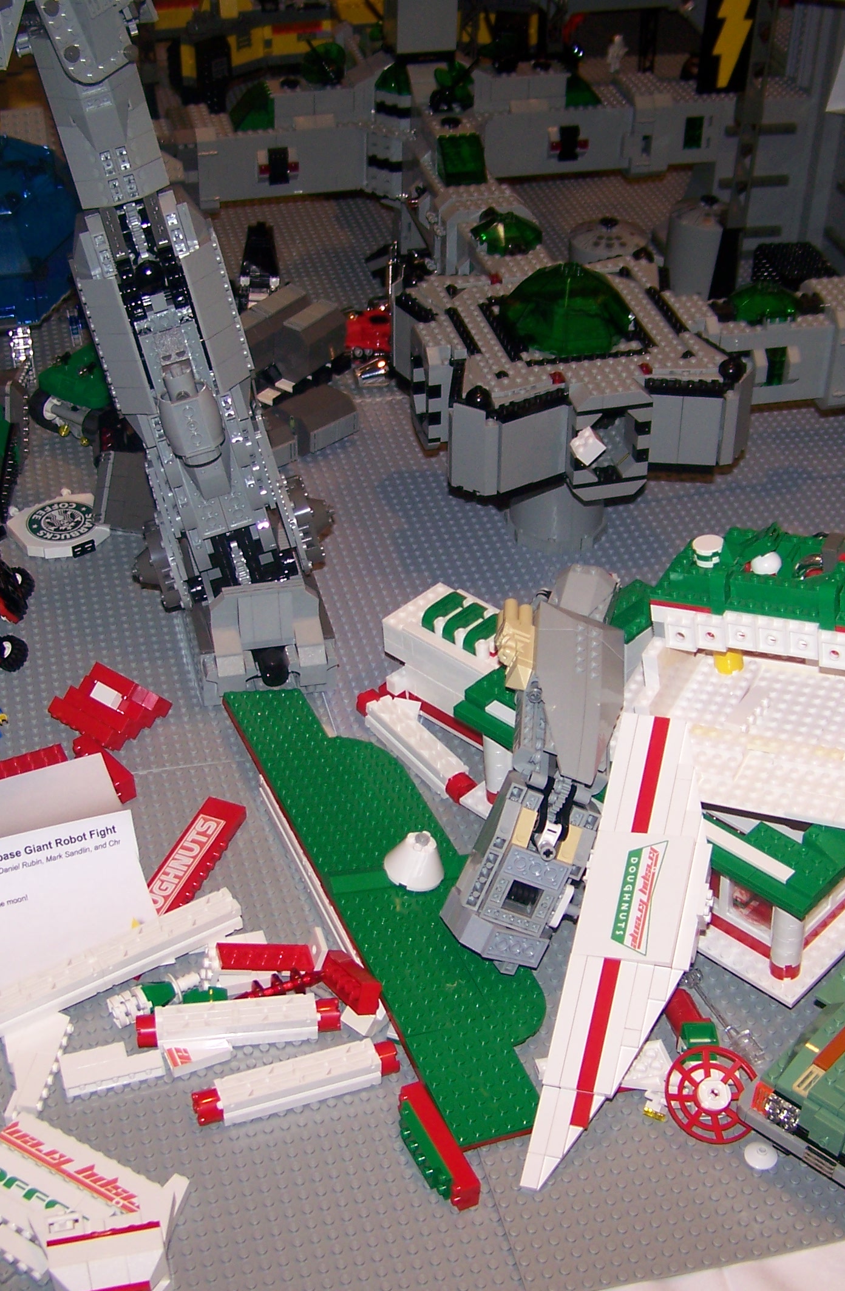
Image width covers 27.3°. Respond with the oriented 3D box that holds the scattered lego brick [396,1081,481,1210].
[{"bbox_3d":[0.006,0.230,0.796,0.015,0.016,0.064,-16,41,-21],"label":"scattered lego brick"}]

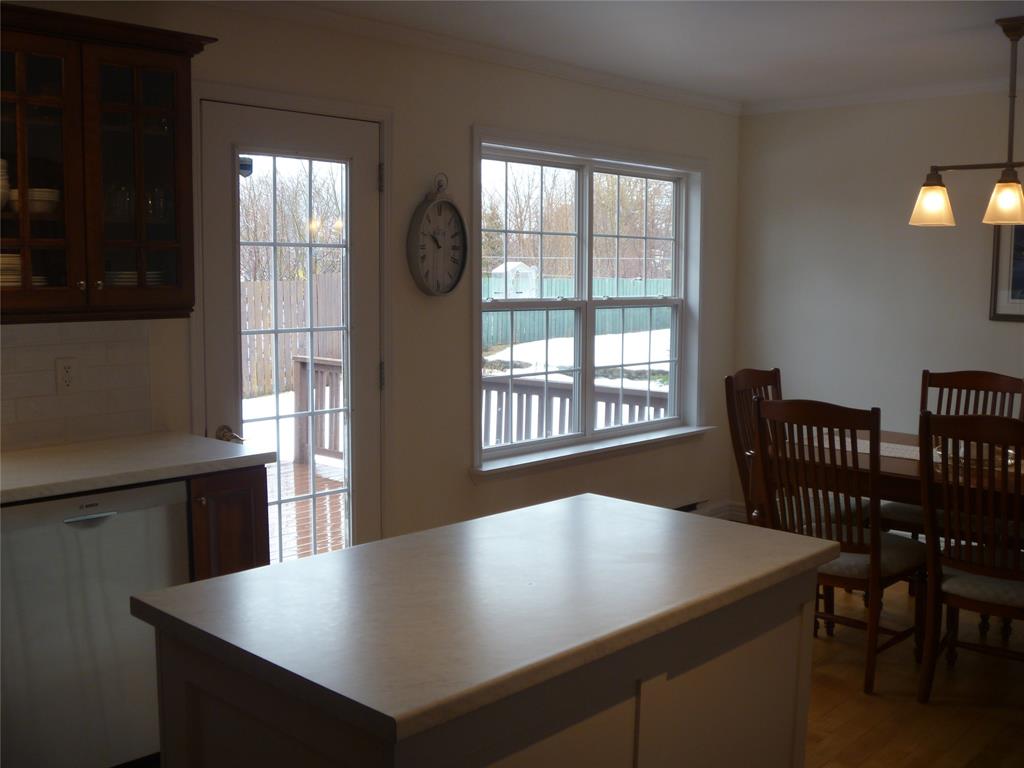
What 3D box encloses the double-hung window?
[{"bbox_3d":[0.417,-0.416,5.331,0.120,1.463,1.766,6,8,43],"label":"double-hung window"}]

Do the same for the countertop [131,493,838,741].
[{"bbox_3d":[0.021,0.360,1.945,0.685,0.030,1.200,6,8,43],"label":"countertop"}]

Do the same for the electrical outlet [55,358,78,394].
[{"bbox_3d":[-1.425,-0.024,3.315,0.012,0.118,0.073,6,8,43],"label":"electrical outlet"}]

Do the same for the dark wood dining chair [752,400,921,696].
[{"bbox_3d":[1.240,0.548,3.849,0.474,1.045,0.599,6,8,43],"label":"dark wood dining chair"}]

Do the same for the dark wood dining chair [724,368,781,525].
[{"bbox_3d":[1.297,0.478,4.524,0.589,1.045,0.474,6,8,43],"label":"dark wood dining chair"}]

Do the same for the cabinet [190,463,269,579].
[{"bbox_3d":[-1.066,0.669,3.324,0.621,0.884,0.250,6,8,43],"label":"cabinet"}]

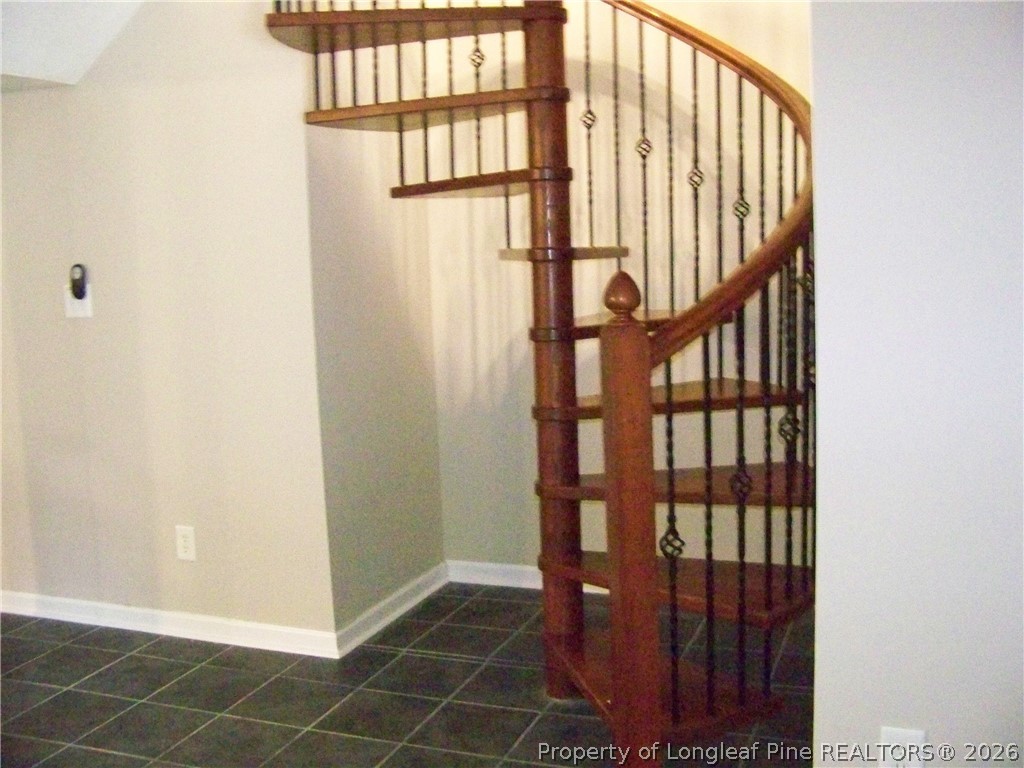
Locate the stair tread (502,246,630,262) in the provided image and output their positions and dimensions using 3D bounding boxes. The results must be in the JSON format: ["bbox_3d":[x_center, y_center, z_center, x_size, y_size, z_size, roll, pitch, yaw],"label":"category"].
[{"bbox_3d":[0.154,-0.414,3.419,0.444,0.036,0.774,-1,7,6],"label":"stair tread"}]

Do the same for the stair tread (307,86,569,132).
[{"bbox_3d":[-0.185,-0.826,3.200,0.829,0.032,0.450,3,8,35],"label":"stair tread"}]

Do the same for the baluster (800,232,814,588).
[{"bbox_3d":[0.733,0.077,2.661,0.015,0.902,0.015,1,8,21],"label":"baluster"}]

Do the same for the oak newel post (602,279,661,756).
[{"bbox_3d":[0.268,0.380,2.404,0.085,1.263,0.085,-3,7,-10],"label":"oak newel post"}]

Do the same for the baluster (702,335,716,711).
[{"bbox_3d":[0.453,0.329,2.457,0.016,0.907,0.016,-5,8,-25],"label":"baluster"}]

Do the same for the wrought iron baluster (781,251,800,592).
[{"bbox_3d":[0.678,0.113,2.602,0.044,0.849,0.044,4,9,42],"label":"wrought iron baluster"}]

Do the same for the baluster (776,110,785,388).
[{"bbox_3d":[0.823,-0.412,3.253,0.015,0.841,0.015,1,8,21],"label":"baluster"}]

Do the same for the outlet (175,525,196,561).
[{"bbox_3d":[-1.132,0.554,3.687,0.071,0.116,0.010,1,8,21],"label":"outlet"}]

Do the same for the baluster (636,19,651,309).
[{"bbox_3d":[0.454,-0.748,3.661,0.044,0.984,0.044,2,8,28],"label":"baluster"}]

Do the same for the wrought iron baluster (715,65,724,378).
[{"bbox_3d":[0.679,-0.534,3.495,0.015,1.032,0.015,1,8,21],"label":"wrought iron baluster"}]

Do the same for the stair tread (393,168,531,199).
[{"bbox_3d":[-0.051,-0.621,3.361,0.444,0.036,0.774,-5,8,-24],"label":"stair tread"}]

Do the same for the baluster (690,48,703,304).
[{"bbox_3d":[0.611,-0.679,3.548,0.042,0.871,0.042,1,8,21],"label":"baluster"}]

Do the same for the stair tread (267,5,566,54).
[{"bbox_3d":[-0.257,-1.026,3.003,0.829,0.032,0.450,-1,7,6],"label":"stair tread"}]

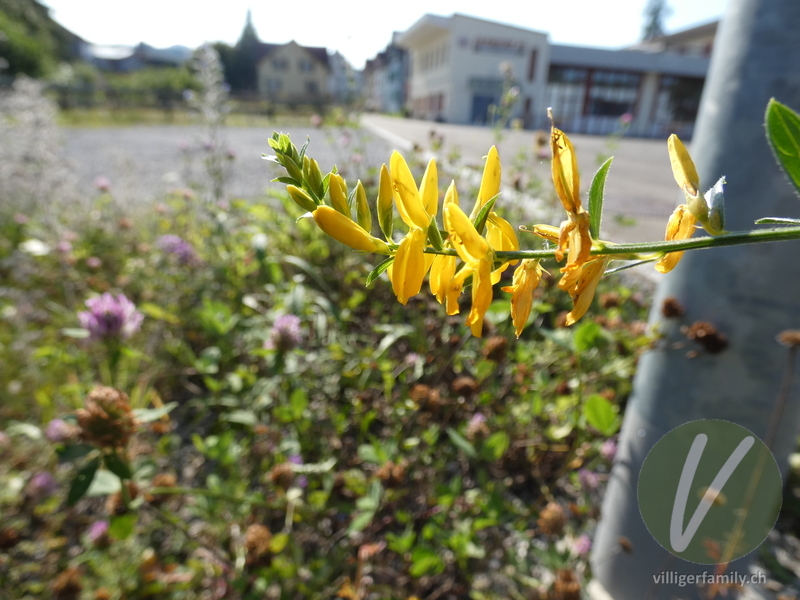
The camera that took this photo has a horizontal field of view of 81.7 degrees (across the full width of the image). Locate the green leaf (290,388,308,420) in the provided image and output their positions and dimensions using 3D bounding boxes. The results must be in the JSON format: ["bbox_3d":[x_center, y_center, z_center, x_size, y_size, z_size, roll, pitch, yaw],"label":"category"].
[{"bbox_3d":[-0.070,0.072,0.320,0.013,0.022,0.008,0,23,0],"label":"green leaf"}]

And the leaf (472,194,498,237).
[{"bbox_3d":[0.017,-0.017,0.090,0.002,0.009,0.003,29,0,0],"label":"leaf"}]

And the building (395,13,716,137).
[{"bbox_3d":[14.048,-22.189,46.650,25.000,8.000,16.000,-2,23,-9],"label":"building"}]

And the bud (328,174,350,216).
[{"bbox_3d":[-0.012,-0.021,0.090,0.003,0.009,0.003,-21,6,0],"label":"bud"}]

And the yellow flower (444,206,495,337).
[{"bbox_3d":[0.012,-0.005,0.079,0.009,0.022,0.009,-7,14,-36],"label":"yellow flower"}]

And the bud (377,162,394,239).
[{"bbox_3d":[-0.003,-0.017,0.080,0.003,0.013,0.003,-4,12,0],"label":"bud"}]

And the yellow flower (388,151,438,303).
[{"bbox_3d":[0.002,-0.011,0.070,0.008,0.023,0.009,4,10,27],"label":"yellow flower"}]

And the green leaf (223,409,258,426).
[{"bbox_3d":[-0.155,0.114,0.450,0.034,0.015,0.022,2,23,0],"label":"green leaf"}]

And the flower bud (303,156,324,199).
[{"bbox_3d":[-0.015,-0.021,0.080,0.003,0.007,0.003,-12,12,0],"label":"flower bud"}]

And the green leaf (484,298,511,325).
[{"bbox_3d":[0.084,0.010,0.400,0.022,0.019,0.010,0,23,0],"label":"green leaf"}]

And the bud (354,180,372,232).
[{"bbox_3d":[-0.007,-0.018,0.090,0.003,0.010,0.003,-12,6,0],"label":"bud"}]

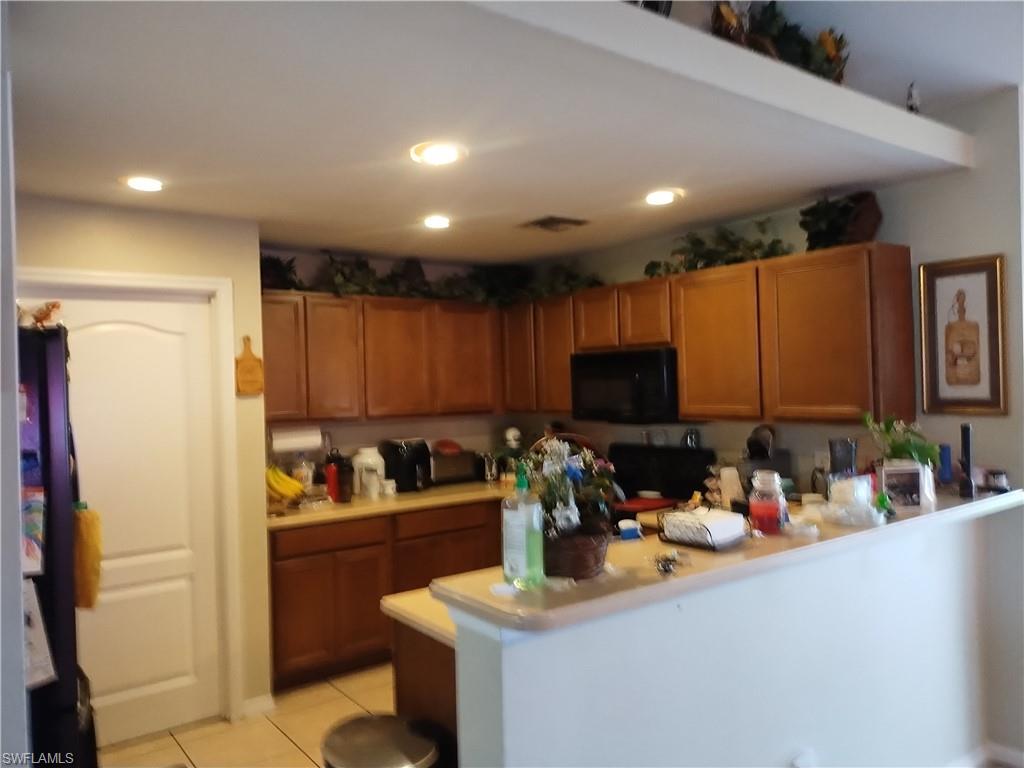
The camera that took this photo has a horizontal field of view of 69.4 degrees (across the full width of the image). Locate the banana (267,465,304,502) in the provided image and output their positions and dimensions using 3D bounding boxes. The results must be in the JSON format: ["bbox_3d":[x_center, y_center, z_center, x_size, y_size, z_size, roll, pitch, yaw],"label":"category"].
[{"bbox_3d":[-1.270,0.557,4.137,0.202,0.168,0.148,-1,0,-37],"label":"banana"}]

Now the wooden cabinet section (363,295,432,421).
[{"bbox_3d":[-0.788,-0.162,4.753,0.476,0.744,0.315,-1,0,-37],"label":"wooden cabinet section"}]

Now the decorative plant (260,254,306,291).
[{"bbox_3d":[-1.362,-0.613,4.213,0.337,0.219,0.255,-1,0,-36],"label":"decorative plant"}]

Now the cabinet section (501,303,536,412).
[{"bbox_3d":[0.153,-0.178,5.020,0.315,0.744,0.389,-1,0,-37],"label":"cabinet section"}]

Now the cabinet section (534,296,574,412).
[{"bbox_3d":[0.386,-0.183,4.706,0.315,0.744,0.392,-1,0,-37],"label":"cabinet section"}]

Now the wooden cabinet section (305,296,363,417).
[{"bbox_3d":[-1.127,-0.157,4.502,0.367,0.744,0.315,-1,0,-37],"label":"wooden cabinet section"}]

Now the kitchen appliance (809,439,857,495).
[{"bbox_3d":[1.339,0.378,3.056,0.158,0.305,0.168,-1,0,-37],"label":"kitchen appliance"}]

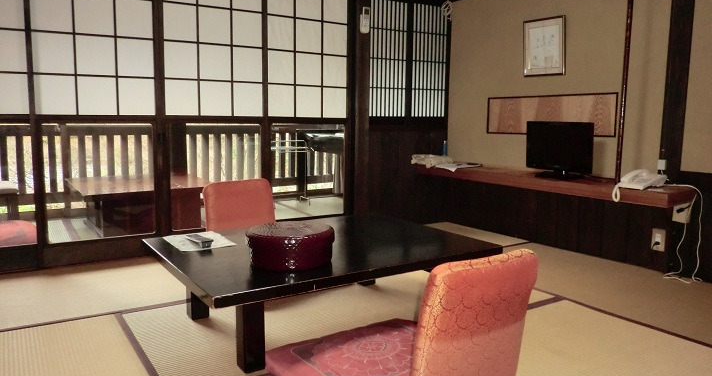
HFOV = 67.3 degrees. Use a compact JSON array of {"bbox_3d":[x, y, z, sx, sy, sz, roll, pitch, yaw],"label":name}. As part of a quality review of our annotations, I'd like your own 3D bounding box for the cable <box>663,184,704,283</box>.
[{"bbox_3d":[1.759,0.237,2.886,0.124,0.510,0.228,-4,9,-33],"label":"cable"}]

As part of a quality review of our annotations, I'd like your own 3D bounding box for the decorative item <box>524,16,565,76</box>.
[{"bbox_3d":[1.254,-0.945,3.578,0.027,0.379,0.336,-4,9,-33],"label":"decorative item"}]

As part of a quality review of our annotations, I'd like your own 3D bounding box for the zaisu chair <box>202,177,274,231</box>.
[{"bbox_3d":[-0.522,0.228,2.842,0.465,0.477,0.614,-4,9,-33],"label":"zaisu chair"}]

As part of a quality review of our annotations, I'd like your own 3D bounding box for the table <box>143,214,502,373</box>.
[{"bbox_3d":[-0.142,0.390,2.232,1.222,0.320,0.851,-4,9,-33],"label":"table"}]

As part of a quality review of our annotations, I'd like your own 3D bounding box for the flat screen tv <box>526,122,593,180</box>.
[{"bbox_3d":[1.243,-0.233,3.269,0.183,0.331,0.473,-4,9,-33],"label":"flat screen tv"}]

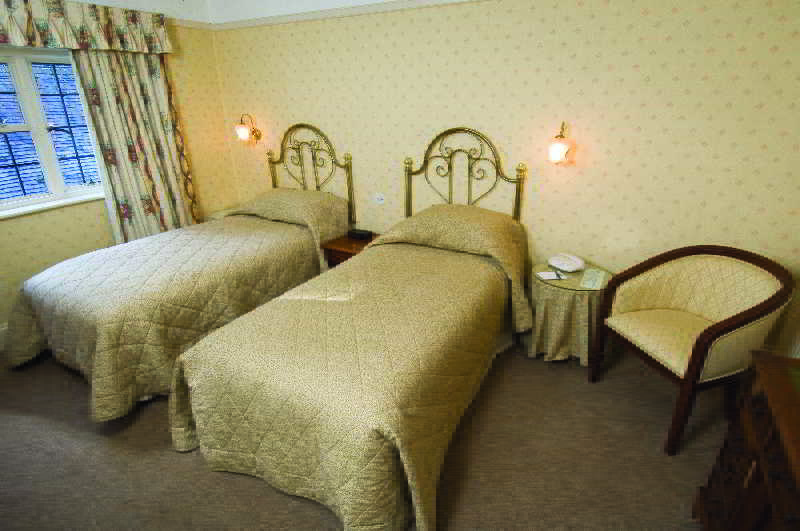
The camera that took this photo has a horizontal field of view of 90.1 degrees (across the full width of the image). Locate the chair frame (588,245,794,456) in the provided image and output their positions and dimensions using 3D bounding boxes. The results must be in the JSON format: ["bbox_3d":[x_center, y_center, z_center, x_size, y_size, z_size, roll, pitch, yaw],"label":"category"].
[{"bbox_3d":[1.512,0.397,2.065,0.660,0.800,0.610,-6,23,-12],"label":"chair frame"}]

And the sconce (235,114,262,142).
[{"bbox_3d":[-1.386,-1.240,3.642,0.125,0.235,0.230,9,25,23],"label":"sconce"}]

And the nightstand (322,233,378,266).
[{"bbox_3d":[-0.293,0.030,3.416,0.450,0.480,0.460,9,25,23],"label":"nightstand"}]

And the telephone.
[{"bbox_3d":[1.110,-0.029,2.661,0.155,0.075,0.200,-19,29,-36],"label":"telephone"}]

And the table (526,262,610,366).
[{"bbox_3d":[1.119,0.287,2.677,0.540,0.540,0.540,9,25,23],"label":"table"}]

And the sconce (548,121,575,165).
[{"bbox_3d":[1.050,-0.799,2.604,0.125,0.245,0.230,9,25,23],"label":"sconce"}]

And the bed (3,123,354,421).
[{"bbox_3d":[-1.396,-0.220,2.883,1.020,1.370,2.120,12,26,28],"label":"bed"}]

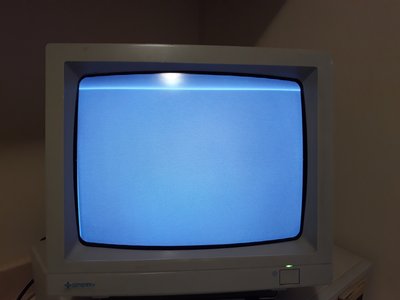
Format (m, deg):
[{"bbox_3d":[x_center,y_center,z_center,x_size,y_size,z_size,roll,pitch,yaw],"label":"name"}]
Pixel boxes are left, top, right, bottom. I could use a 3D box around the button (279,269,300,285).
[{"bbox_3d":[0.110,0.155,0.384,0.026,0.019,0.007,0,0,-5],"label":"button"}]

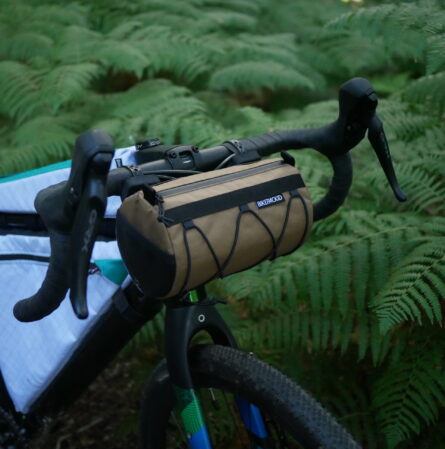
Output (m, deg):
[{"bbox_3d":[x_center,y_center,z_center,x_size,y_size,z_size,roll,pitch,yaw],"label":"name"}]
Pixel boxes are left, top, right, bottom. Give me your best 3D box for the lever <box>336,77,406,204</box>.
[{"bbox_3d":[0.203,-0.115,0.939,0.062,0.178,0.092,-32,34,-27],"label":"lever"}]

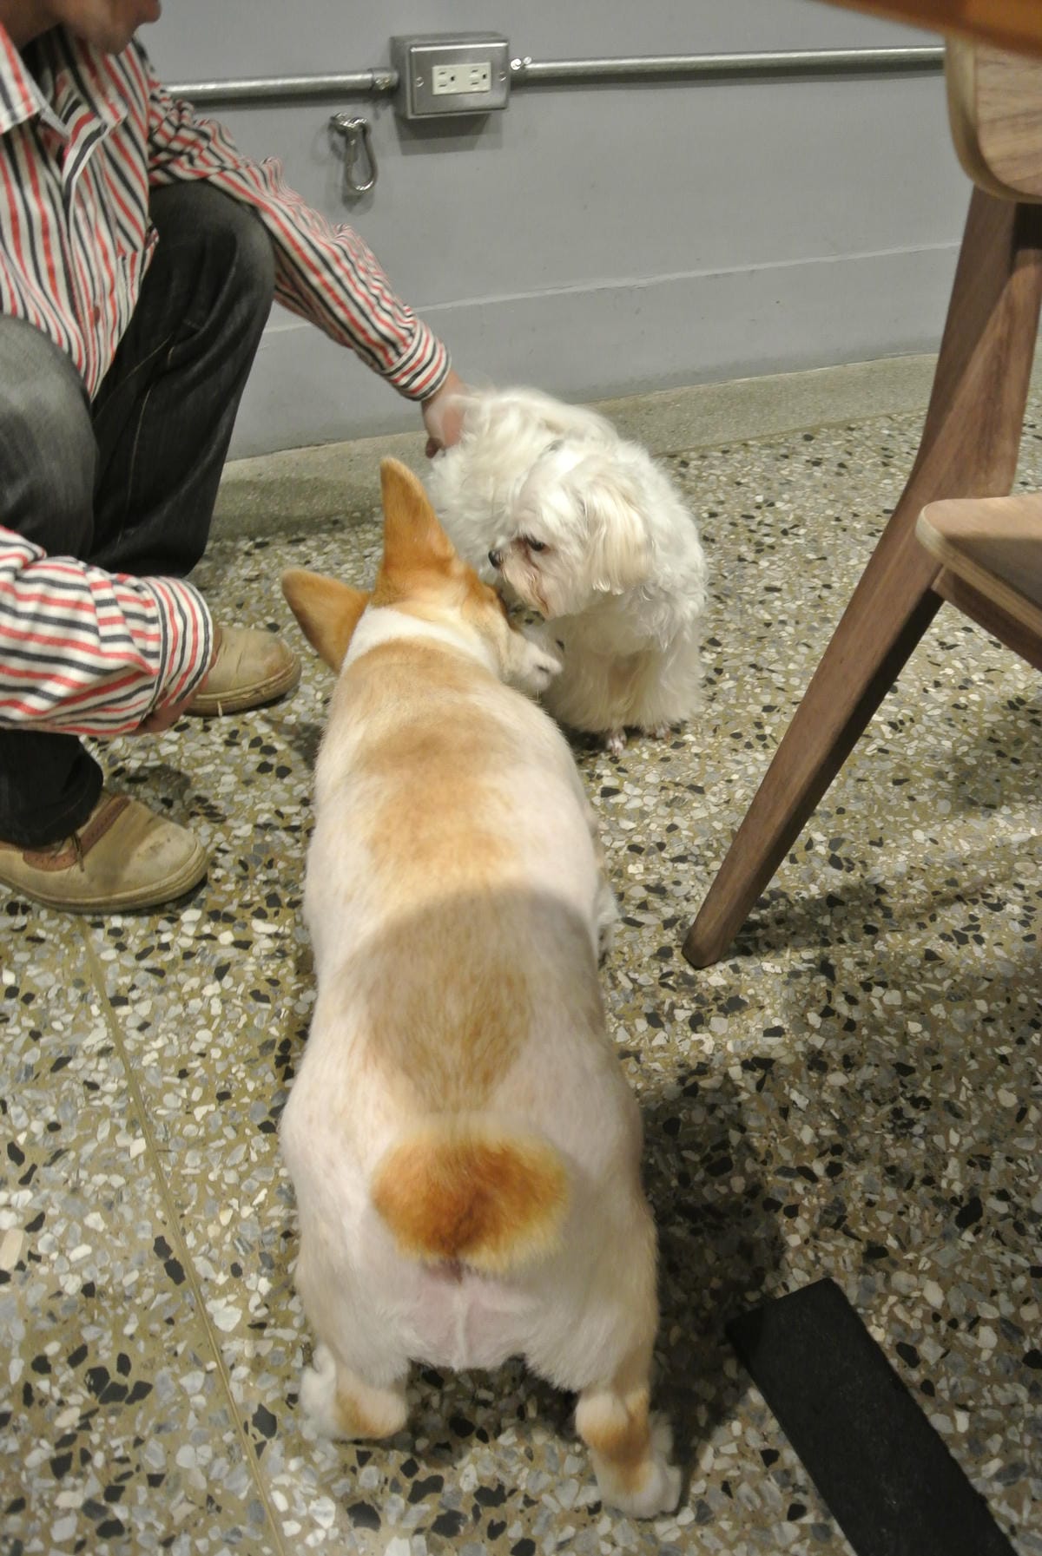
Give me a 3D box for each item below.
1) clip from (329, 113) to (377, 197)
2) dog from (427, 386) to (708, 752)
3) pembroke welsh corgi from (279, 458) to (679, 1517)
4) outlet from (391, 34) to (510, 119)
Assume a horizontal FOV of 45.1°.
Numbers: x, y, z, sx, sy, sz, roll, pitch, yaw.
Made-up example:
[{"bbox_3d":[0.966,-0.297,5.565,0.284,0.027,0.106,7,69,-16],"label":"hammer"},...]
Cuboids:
[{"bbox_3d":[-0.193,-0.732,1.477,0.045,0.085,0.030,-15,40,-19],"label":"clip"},{"bbox_3d":[0.047,-0.226,1.284,0.220,0.325,0.360,-22,42,-27],"label":"dog"},{"bbox_3d":[-0.044,0.073,0.840,0.240,0.380,0.660,-4,37,-6],"label":"pembroke welsh corgi"},{"bbox_3d":[-0.083,-0.823,1.471,0.126,0.075,0.054,-15,40,-19],"label":"outlet"}]

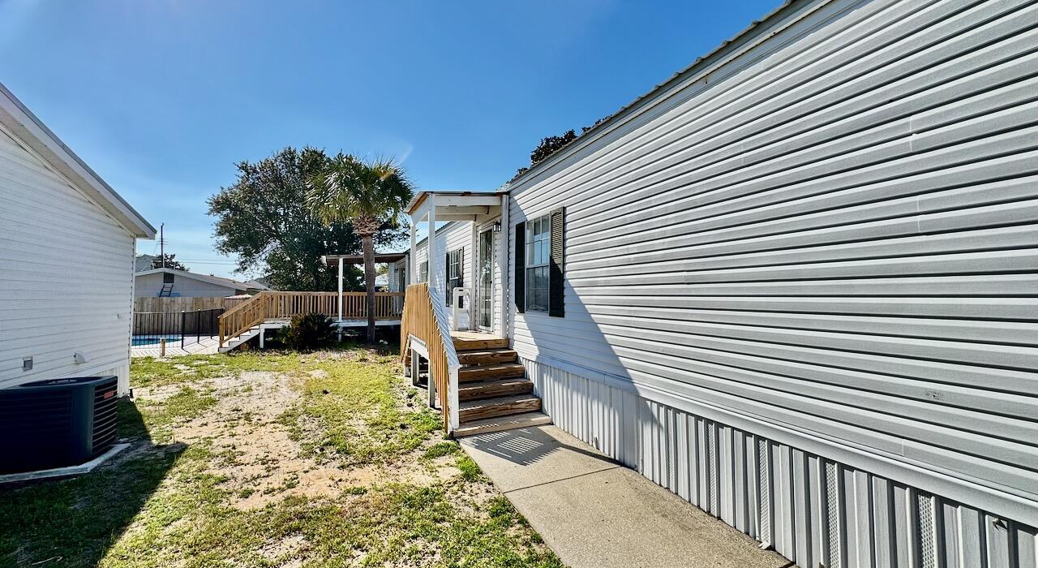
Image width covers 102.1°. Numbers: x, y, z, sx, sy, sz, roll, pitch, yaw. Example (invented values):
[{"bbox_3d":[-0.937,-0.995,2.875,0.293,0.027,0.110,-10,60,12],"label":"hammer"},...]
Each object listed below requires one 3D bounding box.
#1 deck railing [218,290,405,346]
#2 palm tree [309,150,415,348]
[{"bbox_3d":[-7.050,1.180,14.900,6.000,1.780,0.150,1,-2,-23],"label":"deck railing"},{"bbox_3d":[-5.550,-1.270,14.800,3.550,6.650,3.500,1,-2,-23],"label":"palm tree"}]

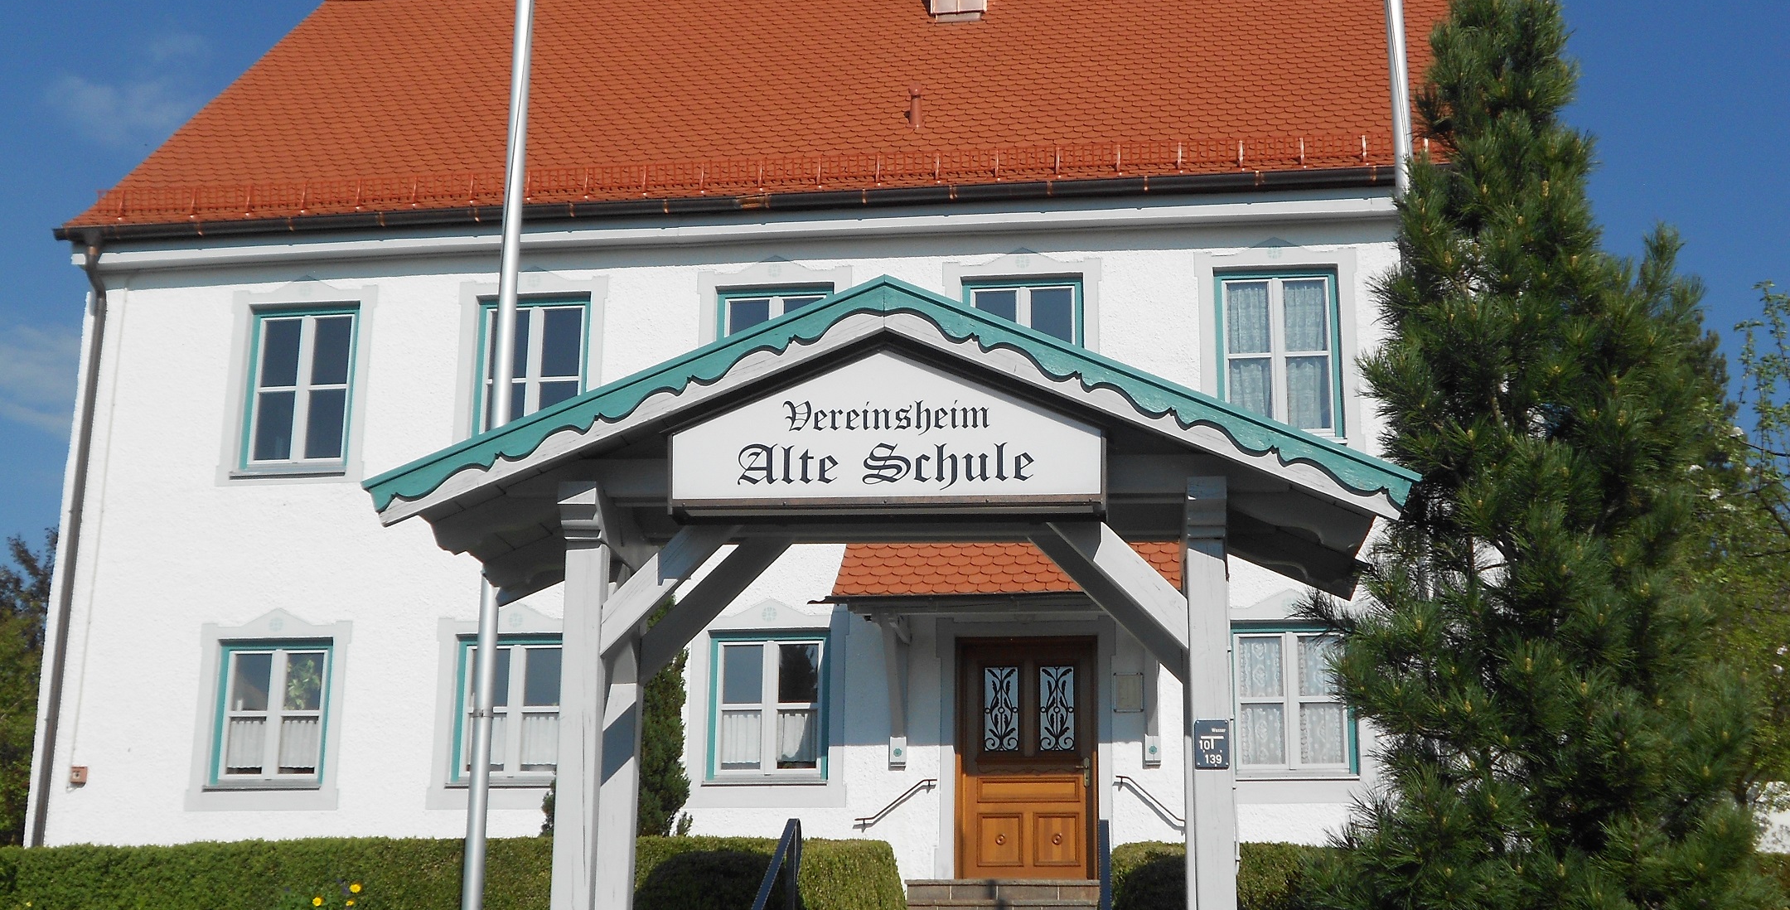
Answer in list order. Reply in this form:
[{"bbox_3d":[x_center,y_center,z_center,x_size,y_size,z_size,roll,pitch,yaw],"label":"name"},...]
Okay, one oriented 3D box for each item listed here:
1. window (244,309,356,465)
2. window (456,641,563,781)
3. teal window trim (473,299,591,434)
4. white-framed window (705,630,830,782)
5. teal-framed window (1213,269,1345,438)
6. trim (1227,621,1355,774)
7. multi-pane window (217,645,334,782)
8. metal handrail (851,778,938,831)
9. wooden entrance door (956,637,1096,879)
[{"bbox_3d":[-5.481,-0.621,20.598,1.040,1.538,0.130,-2,-16,7],"label":"window"},{"bbox_3d":[-3.319,2.240,19.511,1.060,1.288,0.130,-2,-16,7],"label":"window"},{"bbox_3d":[-3.300,-0.682,20.335,1.040,1.538,0.130,-2,-16,7],"label":"teal window trim"},{"bbox_3d":[-1.087,2.178,19.241,1.060,1.288,0.130,-2,-16,7],"label":"white-framed window"},{"bbox_3d":[3.383,-0.866,19.526,1.040,1.538,0.130,-2,-16,7],"label":"teal-framed window"},{"bbox_3d":[3.364,2.065,18.700,1.040,1.248,0.130,-2,-16,7],"label":"trim"},{"bbox_3d":[-5.500,2.310,19.772,1.040,1.248,0.130,-2,-16,7],"label":"multi-pane window"},{"bbox_3d":[0.015,2.928,18.694,0.696,0.386,0.110,-2,-16,7],"label":"metal handrail"},{"bbox_3d":[1.120,2.590,18.810,1.195,2.112,0.130,-2,-16,7],"label":"wooden entrance door"}]

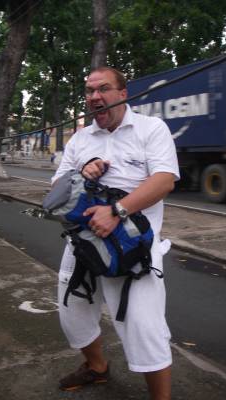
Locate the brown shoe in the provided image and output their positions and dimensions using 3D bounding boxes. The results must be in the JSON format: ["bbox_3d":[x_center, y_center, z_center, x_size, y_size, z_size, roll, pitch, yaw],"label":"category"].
[{"bbox_3d":[-0.165,1.055,2.620,0.290,0.110,0.110,-1,7,-18],"label":"brown shoe"}]

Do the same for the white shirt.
[{"bbox_3d":[0.012,-0.151,2.180,0.600,0.640,0.390,3,7,24],"label":"white shirt"}]

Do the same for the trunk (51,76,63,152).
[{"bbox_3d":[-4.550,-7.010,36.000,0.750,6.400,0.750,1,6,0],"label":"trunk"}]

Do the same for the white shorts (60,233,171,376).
[{"bbox_3d":[0.008,0.536,2.320,0.560,0.700,0.390,4,7,27],"label":"white shorts"}]

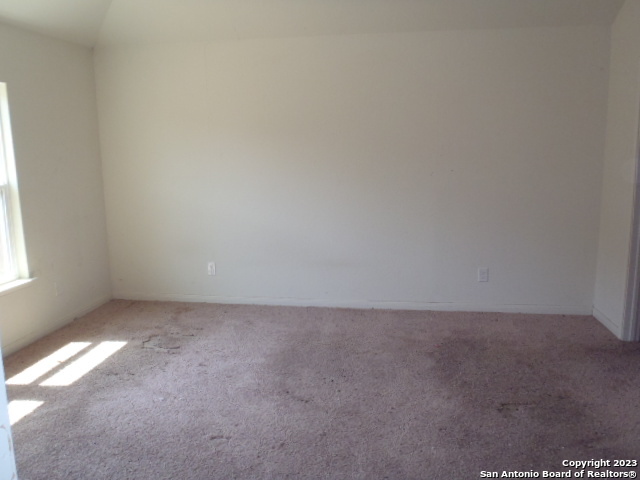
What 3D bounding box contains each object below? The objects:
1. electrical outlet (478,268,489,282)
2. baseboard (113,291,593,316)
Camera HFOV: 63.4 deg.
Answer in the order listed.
[{"bbox_3d":[1.462,0.316,4.621,0.076,0.120,0.010,1,10,9],"label":"electrical outlet"},{"bbox_3d":[0.142,0.595,4.872,4.527,0.083,0.018,1,10,9],"label":"baseboard"}]

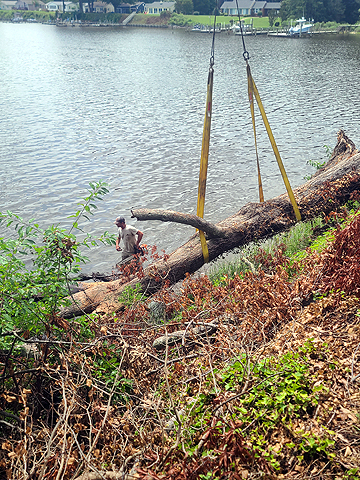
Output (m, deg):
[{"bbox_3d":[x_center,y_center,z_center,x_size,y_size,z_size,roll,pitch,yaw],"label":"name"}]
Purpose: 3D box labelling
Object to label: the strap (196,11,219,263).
[{"bbox_3d":[0.530,-1.813,9.563,0.220,4.900,0.600,-18,33,-33],"label":"strap"}]

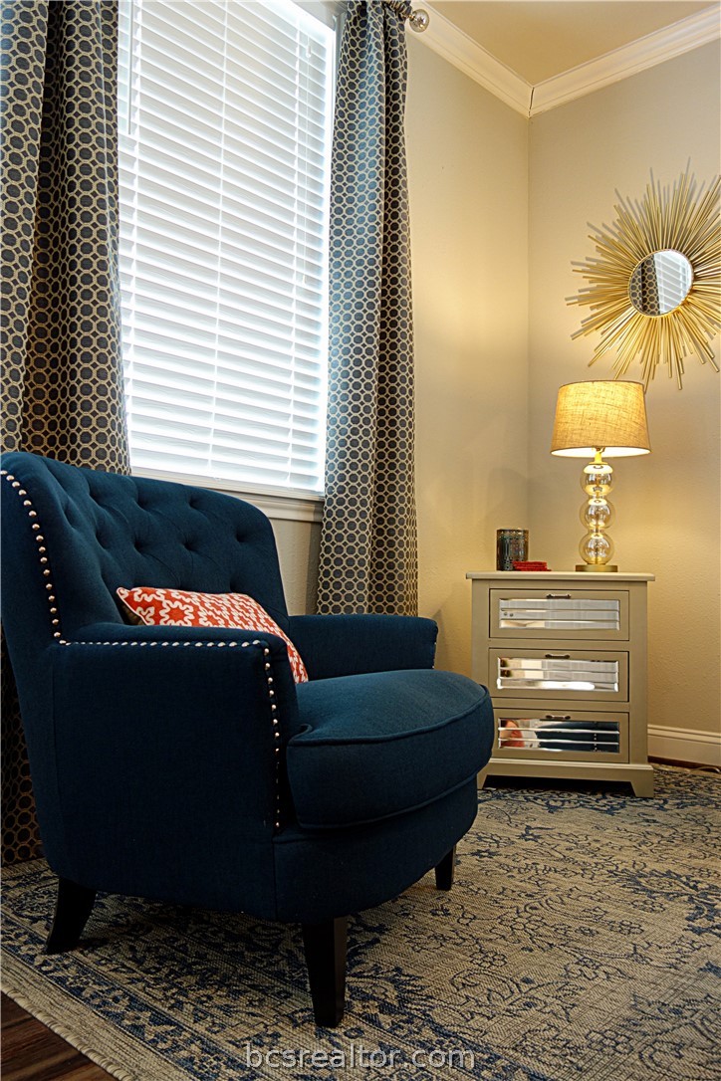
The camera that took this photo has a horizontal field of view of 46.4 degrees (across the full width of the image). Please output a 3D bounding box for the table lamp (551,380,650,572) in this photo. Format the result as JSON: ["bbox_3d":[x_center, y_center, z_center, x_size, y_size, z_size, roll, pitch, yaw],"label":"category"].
[{"bbox_3d":[0.776,-0.194,2.742,0.324,0.608,0.324,0,-3,8],"label":"table lamp"}]

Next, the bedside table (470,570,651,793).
[{"bbox_3d":[0.629,0.439,2.734,0.561,0.661,0.400,0,-3,8],"label":"bedside table"}]

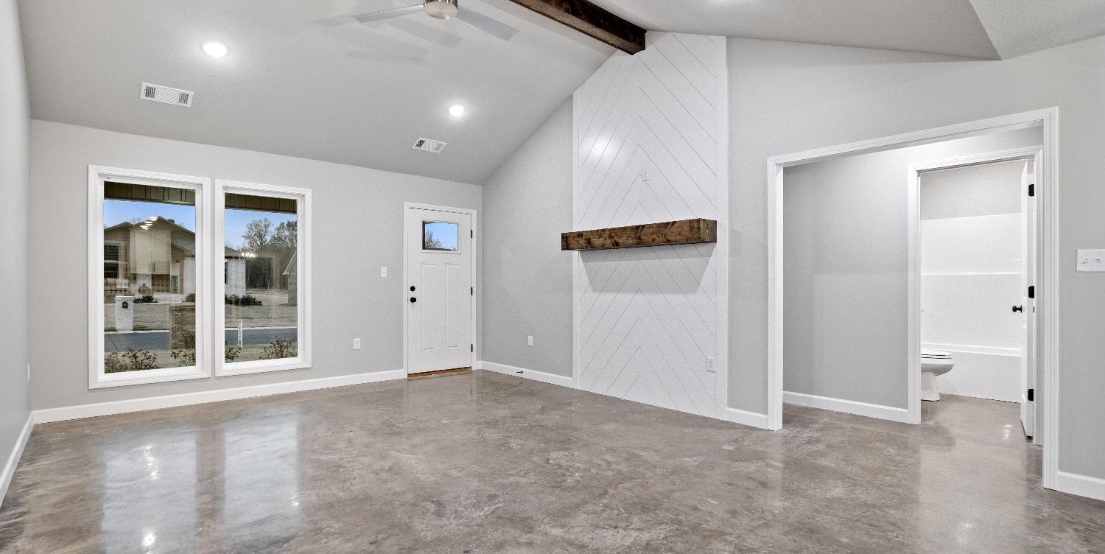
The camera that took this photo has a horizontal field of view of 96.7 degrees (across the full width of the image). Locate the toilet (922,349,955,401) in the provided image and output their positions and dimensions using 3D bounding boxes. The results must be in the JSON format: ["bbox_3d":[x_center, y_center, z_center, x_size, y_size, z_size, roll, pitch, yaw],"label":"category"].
[{"bbox_3d":[3.590,0.825,4.950,0.720,0.760,0.420,0,0,45],"label":"toilet"}]

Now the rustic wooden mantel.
[{"bbox_3d":[0.738,-0.374,4.546,1.520,0.185,0.265,0,0,45],"label":"rustic wooden mantel"}]

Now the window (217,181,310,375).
[{"bbox_3d":[-2.853,0.015,4.888,0.830,1.855,0.110,0,0,-38],"label":"window"}]

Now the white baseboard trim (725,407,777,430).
[{"bbox_3d":[1.569,1.131,3.910,0.360,0.105,0.020,0,0,45],"label":"white baseboard trim"}]

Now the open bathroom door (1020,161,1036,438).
[{"bbox_3d":[3.754,0.162,3.881,0.040,2.030,0.710,0,0,41],"label":"open bathroom door"}]

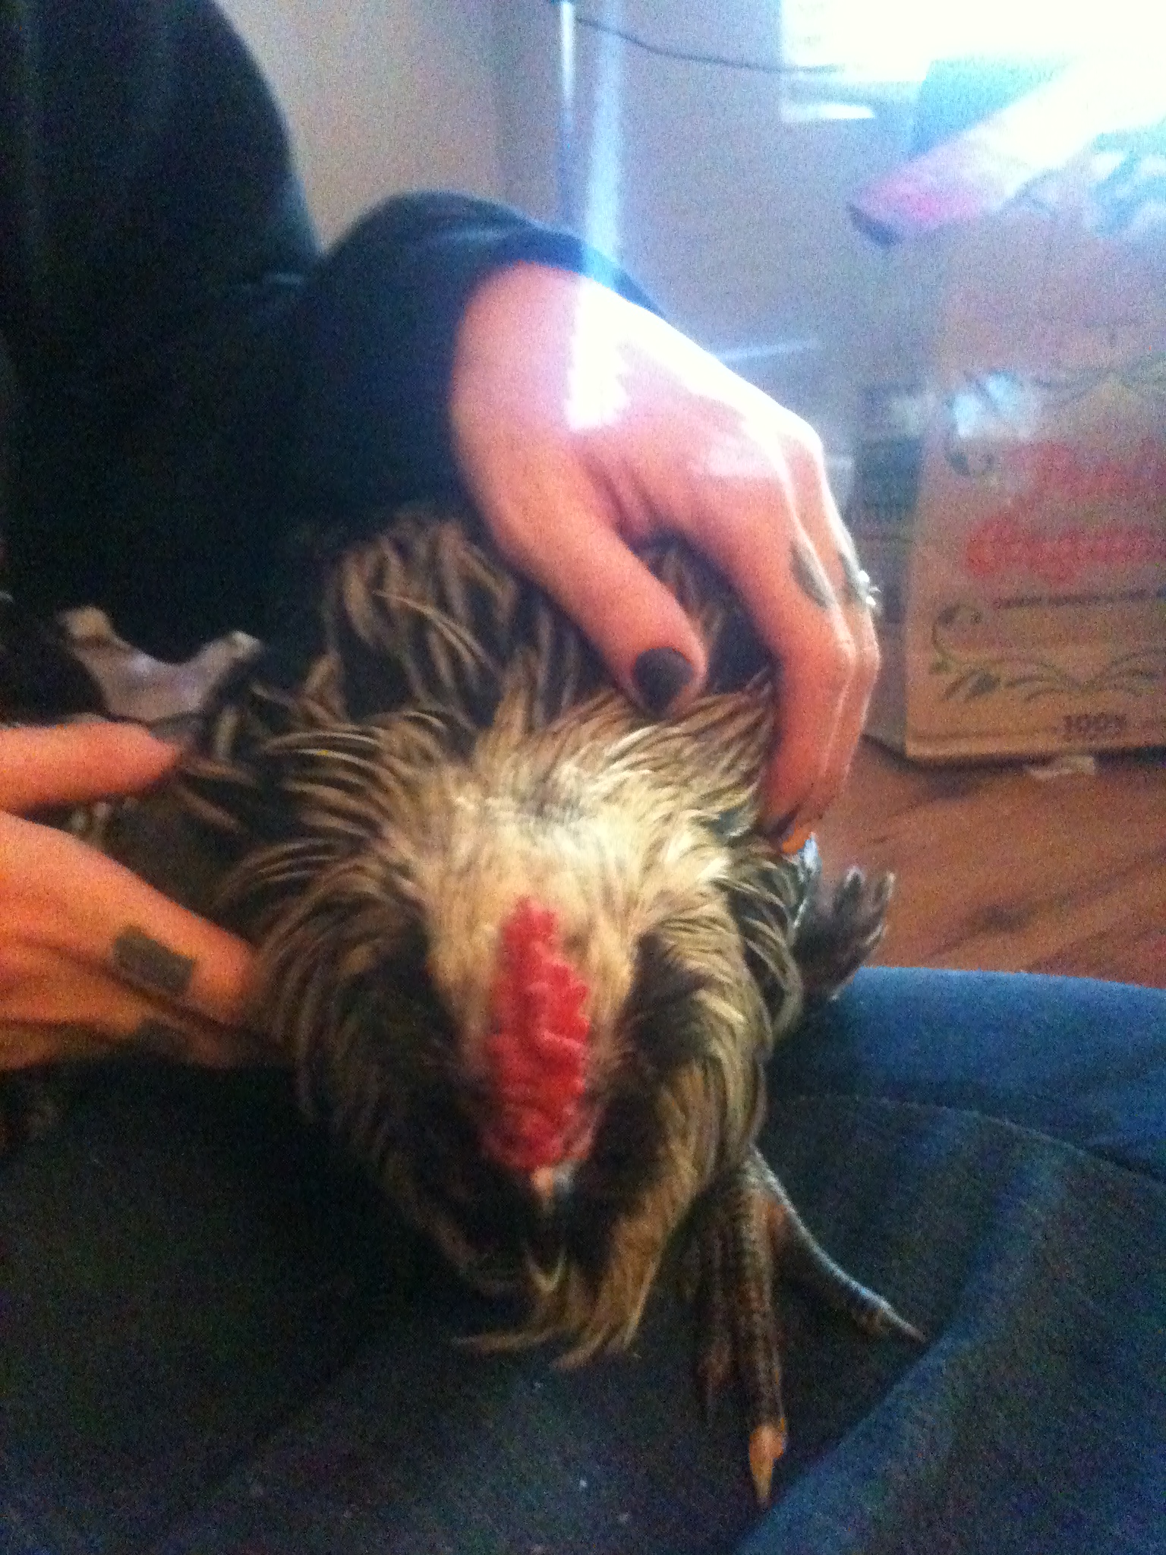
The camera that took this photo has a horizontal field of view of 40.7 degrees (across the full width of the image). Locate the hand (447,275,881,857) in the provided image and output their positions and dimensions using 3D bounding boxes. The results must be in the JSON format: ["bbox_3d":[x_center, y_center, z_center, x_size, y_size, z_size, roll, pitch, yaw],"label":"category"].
[{"bbox_3d":[0.028,-0.065,0.420,0.085,0.158,0.095,-36,-18,12],"label":"hand"}]

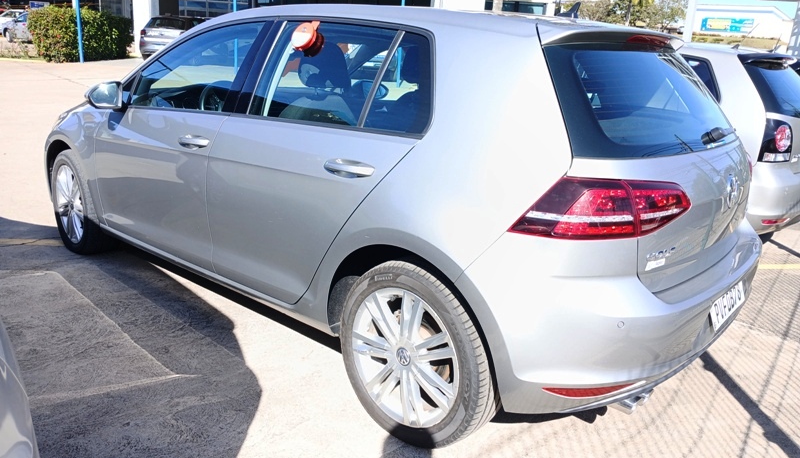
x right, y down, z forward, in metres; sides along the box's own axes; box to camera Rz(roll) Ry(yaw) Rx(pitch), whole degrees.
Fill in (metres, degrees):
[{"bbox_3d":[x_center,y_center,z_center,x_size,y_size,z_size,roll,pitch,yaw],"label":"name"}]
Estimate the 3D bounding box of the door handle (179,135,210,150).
[{"bbox_3d":[-0.855,-0.360,2.501,0.215,0.044,0.048,10,16,41],"label":"door handle"}]

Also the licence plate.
[{"bbox_3d":[1.131,0.229,2.053,0.015,0.130,0.400,-2,8,43],"label":"licence plate"}]

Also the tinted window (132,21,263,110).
[{"bbox_3d":[-0.964,-0.739,2.745,0.940,0.410,0.060,12,-2,39],"label":"tinted window"}]

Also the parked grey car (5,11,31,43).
[{"bbox_3d":[-16.532,-9.121,27.487,4.100,1.480,1.700,16,20,39],"label":"parked grey car"}]

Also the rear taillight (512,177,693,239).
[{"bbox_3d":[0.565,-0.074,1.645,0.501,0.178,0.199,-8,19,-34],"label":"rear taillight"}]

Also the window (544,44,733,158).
[{"bbox_3d":[0.936,-0.452,2.072,1.260,0.410,0.120,-14,-16,-47],"label":"window"}]

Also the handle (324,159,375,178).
[{"bbox_3d":[-0.161,-0.191,1.916,0.215,0.044,0.048,10,16,41],"label":"handle"}]

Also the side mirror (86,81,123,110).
[{"bbox_3d":[-1.428,-0.648,2.893,0.120,0.140,0.190,16,20,39],"label":"side mirror"}]

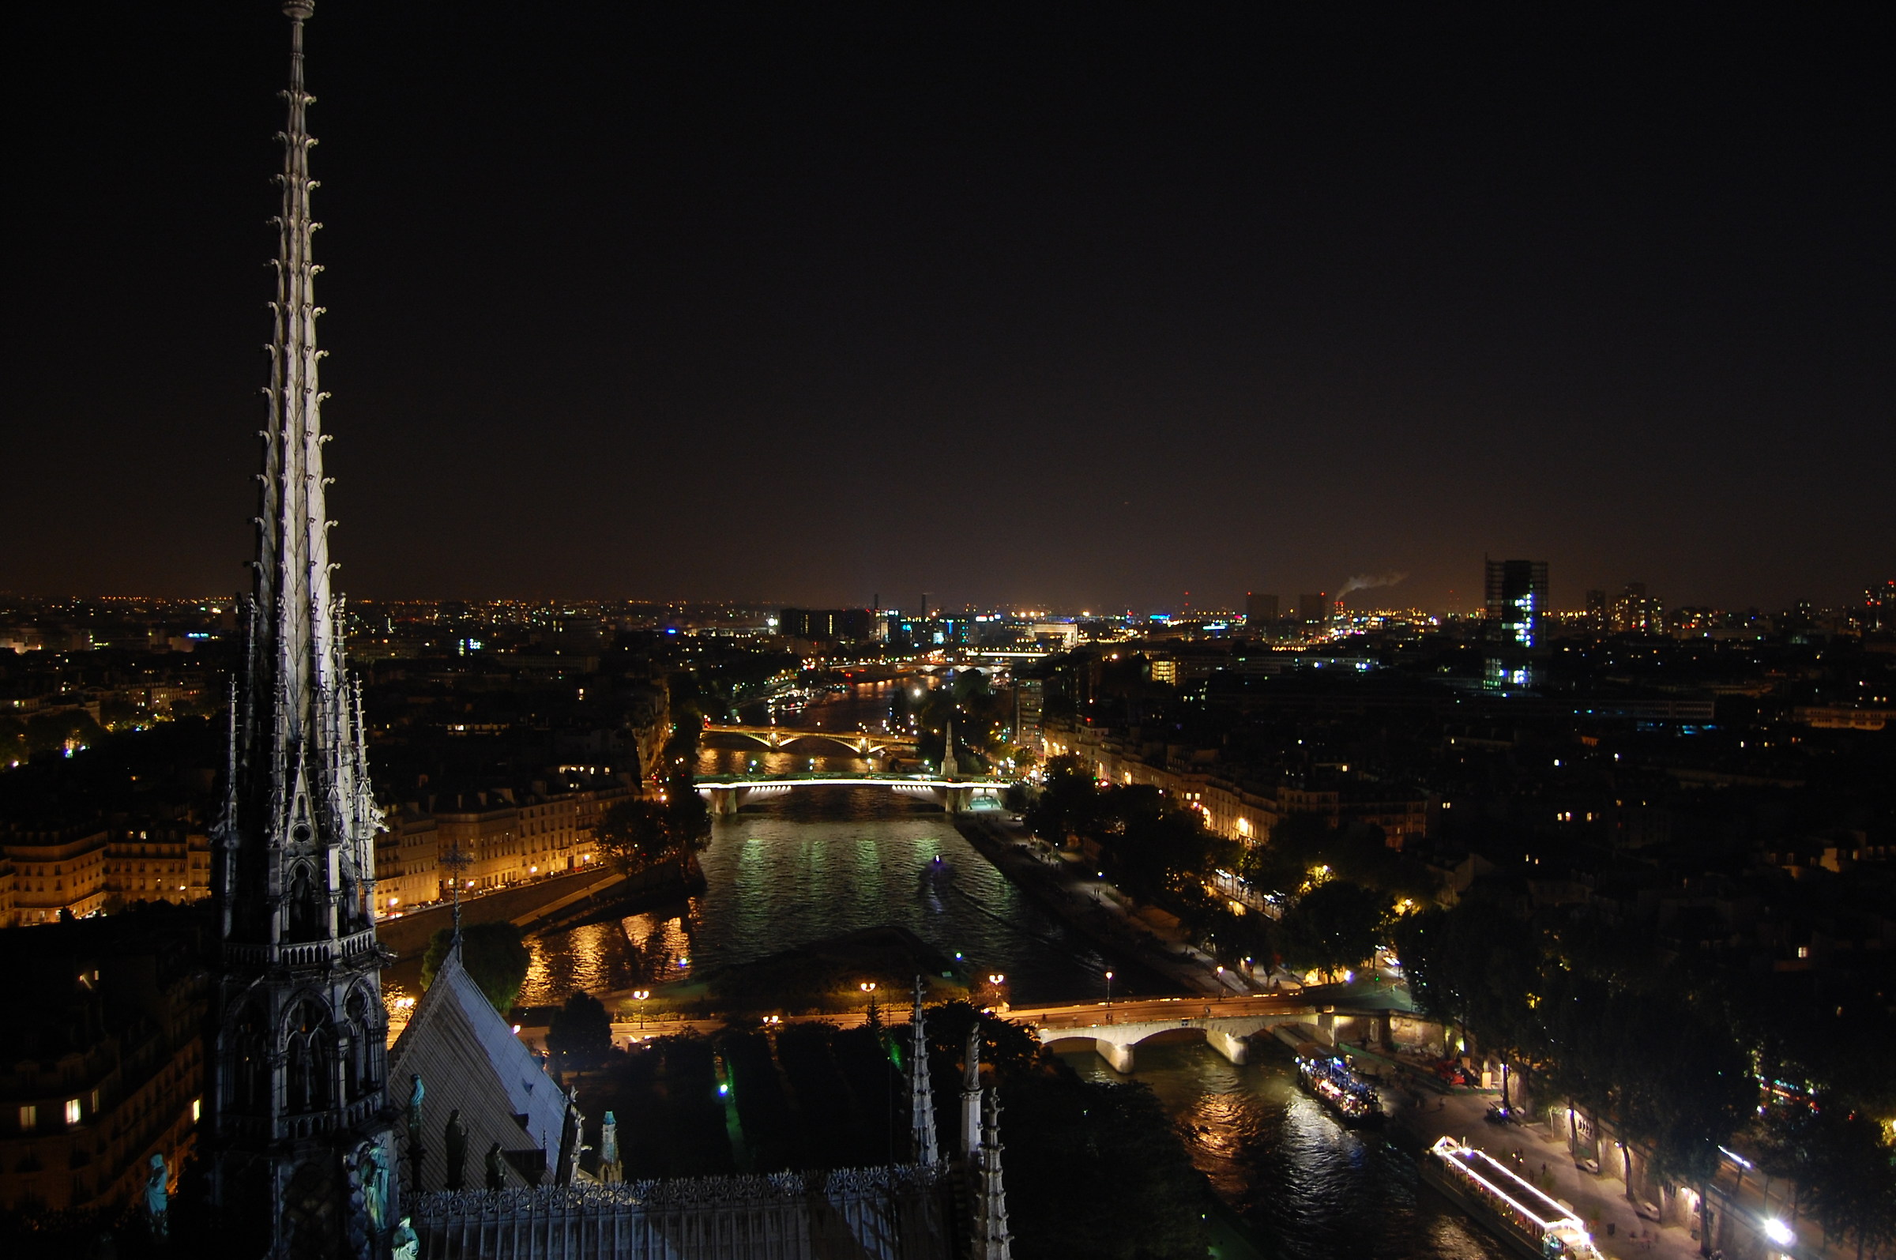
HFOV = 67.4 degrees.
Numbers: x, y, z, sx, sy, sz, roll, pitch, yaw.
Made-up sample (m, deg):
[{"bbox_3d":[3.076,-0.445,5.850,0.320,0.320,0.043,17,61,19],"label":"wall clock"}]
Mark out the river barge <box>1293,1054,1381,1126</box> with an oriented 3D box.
[{"bbox_3d":[59.500,69.862,217.226,6.000,3.800,21.500,0,1,-7],"label":"river barge"}]

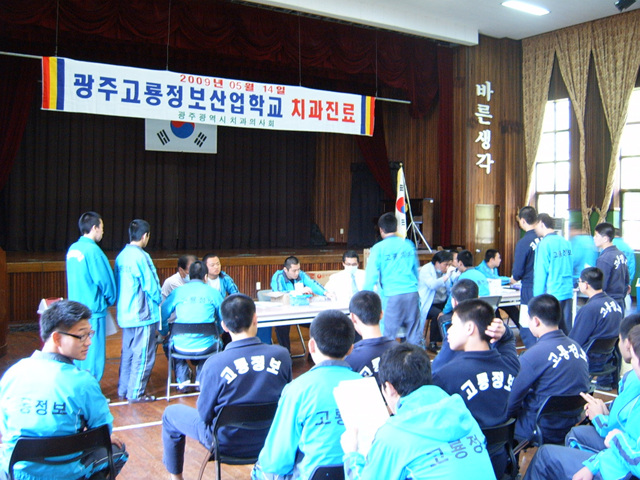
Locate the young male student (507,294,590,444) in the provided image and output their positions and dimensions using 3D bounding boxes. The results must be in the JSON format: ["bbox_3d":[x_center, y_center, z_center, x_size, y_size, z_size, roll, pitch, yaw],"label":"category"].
[{"bbox_3d":[1.280,0.953,4.320,0.540,1.280,0.740,-1,2,-31],"label":"young male student"}]

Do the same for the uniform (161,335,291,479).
[{"bbox_3d":[-0.570,1.022,4.130,0.700,0.940,0.720,0,2,-12],"label":"uniform"}]

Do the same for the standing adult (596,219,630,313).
[{"bbox_3d":[3.121,0.638,7.300,0.480,1.670,0.340,-2,3,-38],"label":"standing adult"}]

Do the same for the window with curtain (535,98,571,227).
[{"bbox_3d":[5.189,-1.554,15.300,0.150,3.200,0.950,-1,2,-38],"label":"window with curtain"}]

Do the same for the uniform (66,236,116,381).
[{"bbox_3d":[-2.154,0.620,6.450,0.360,1.770,0.500,-2,3,-44],"label":"uniform"}]

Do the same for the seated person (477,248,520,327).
[{"bbox_3d":[2.374,0.769,9.150,0.750,1.270,0.540,1,2,30],"label":"seated person"}]

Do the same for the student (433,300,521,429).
[{"bbox_3d":[0.740,0.961,3.700,0.600,1.300,0.760,0,2,-19],"label":"student"}]

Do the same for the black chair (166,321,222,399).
[{"bbox_3d":[-1.220,1.133,6.600,0.480,0.750,0.470,0,2,-12],"label":"black chair"}]

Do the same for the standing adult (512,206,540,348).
[{"bbox_3d":[2.419,0.559,7.900,0.500,1.830,0.420,-2,3,-43],"label":"standing adult"}]

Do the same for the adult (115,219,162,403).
[{"bbox_3d":[-1.724,0.648,6.500,0.500,1.710,0.370,2,3,43],"label":"adult"}]

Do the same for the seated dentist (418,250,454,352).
[{"bbox_3d":[1.503,0.779,8.750,0.680,1.280,0.520,1,2,25],"label":"seated dentist"}]

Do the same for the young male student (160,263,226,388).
[{"bbox_3d":[-1.248,0.848,6.750,0.600,1.290,0.750,-1,2,-14],"label":"young male student"}]

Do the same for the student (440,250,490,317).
[{"bbox_3d":[1.829,0.779,8.600,0.750,1.290,0.520,2,3,43],"label":"student"}]

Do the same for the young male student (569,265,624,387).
[{"bbox_3d":[2.468,0.871,6.150,0.520,1.290,0.750,-1,2,-30],"label":"young male student"}]

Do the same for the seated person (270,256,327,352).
[{"bbox_3d":[-0.266,0.805,8.450,0.600,1.250,0.750,-1,3,-32],"label":"seated person"}]

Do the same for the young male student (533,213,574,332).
[{"bbox_3d":[2.600,0.598,7.650,0.520,1.780,0.380,-1,2,-36],"label":"young male student"}]

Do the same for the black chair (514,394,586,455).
[{"bbox_3d":[1.321,1.213,4.080,0.450,0.760,0.500,-1,2,-26],"label":"black chair"}]

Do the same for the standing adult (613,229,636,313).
[{"bbox_3d":[4.085,0.620,9.300,0.500,1.640,0.370,-1,2,-27],"label":"standing adult"}]

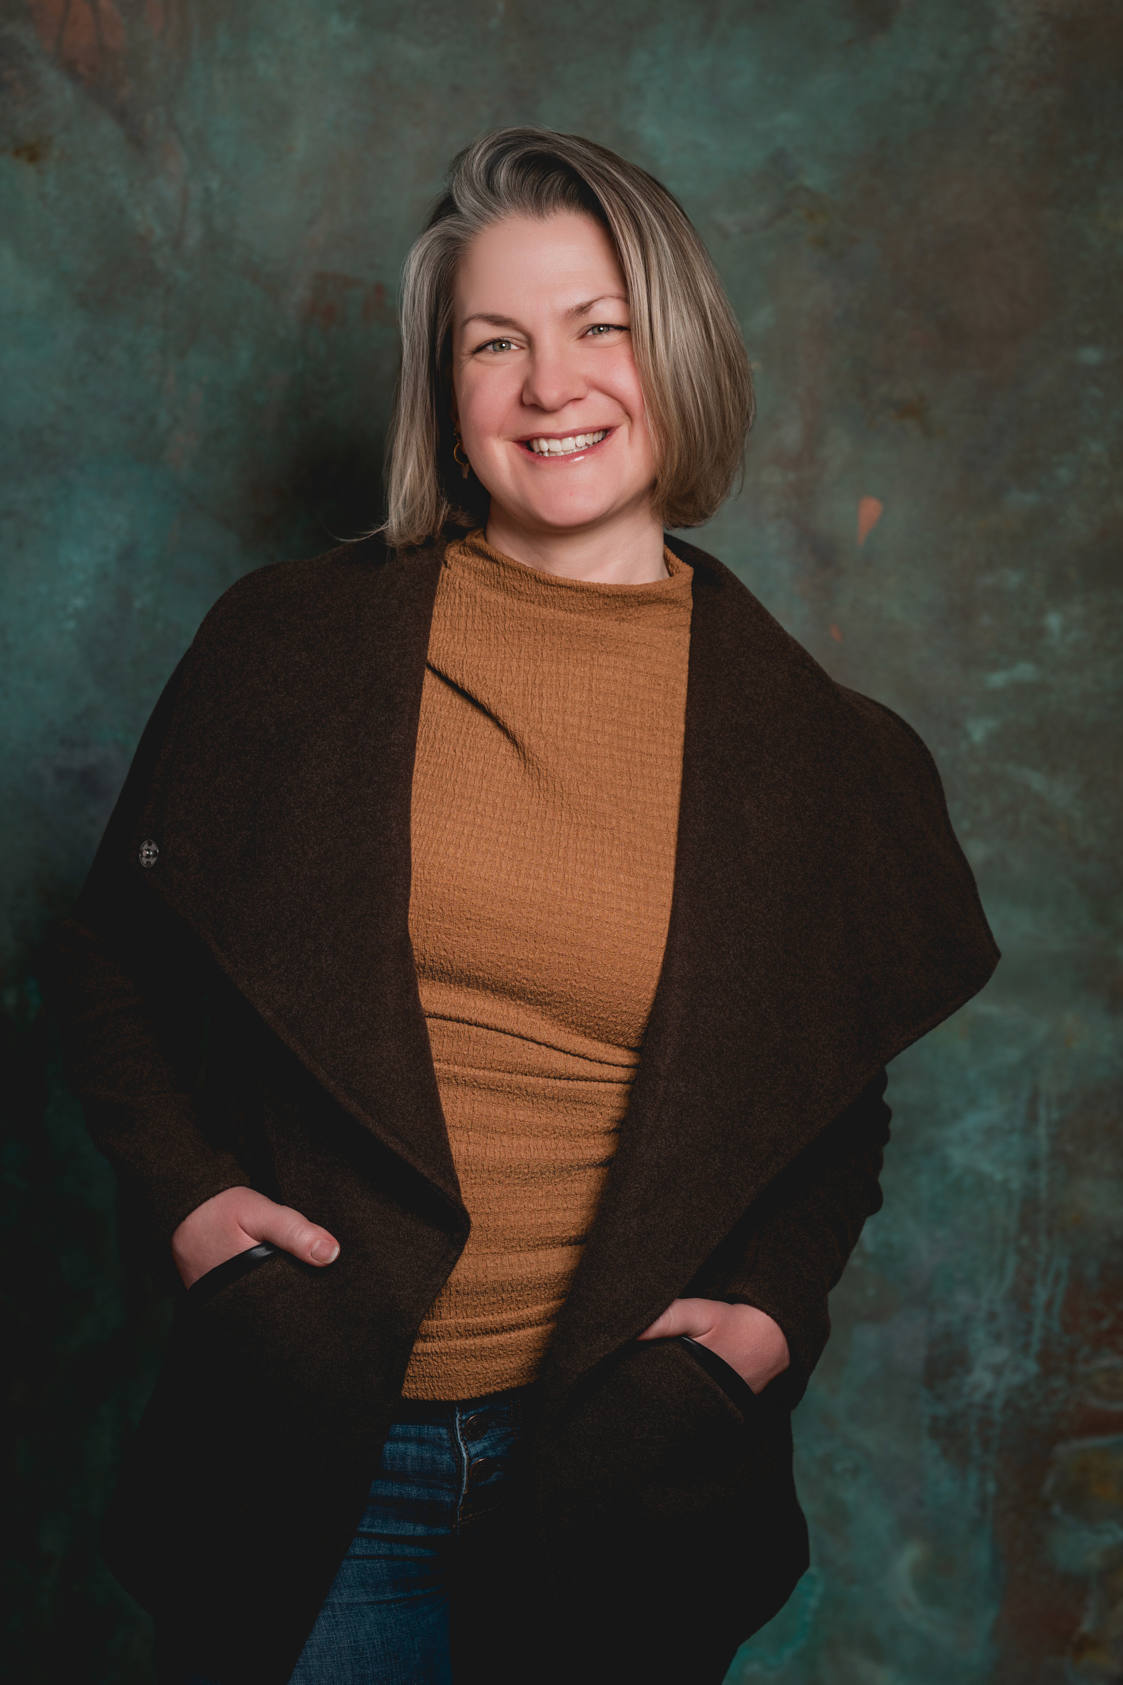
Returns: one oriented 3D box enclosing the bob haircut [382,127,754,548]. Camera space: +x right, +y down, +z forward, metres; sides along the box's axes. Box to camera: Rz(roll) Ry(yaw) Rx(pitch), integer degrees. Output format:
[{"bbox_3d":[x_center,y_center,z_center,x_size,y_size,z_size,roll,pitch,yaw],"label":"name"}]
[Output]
[{"bbox_3d":[-0.004,-0.320,2.500,0.240,0.265,0.225,-8,4,8],"label":"bob haircut"}]

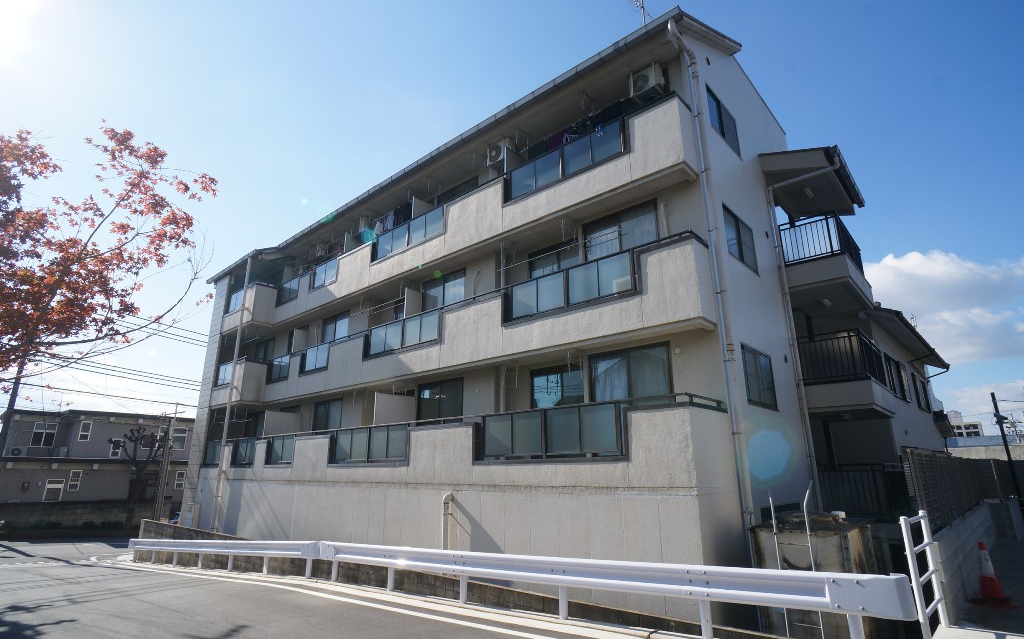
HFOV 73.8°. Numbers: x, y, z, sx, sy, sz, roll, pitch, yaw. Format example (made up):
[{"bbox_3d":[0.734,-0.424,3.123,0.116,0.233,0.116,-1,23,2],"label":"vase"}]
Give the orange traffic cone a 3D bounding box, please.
[{"bbox_3d":[5.898,3.134,8.454,0.400,0.700,0.400,-11,-19,30],"label":"orange traffic cone"}]

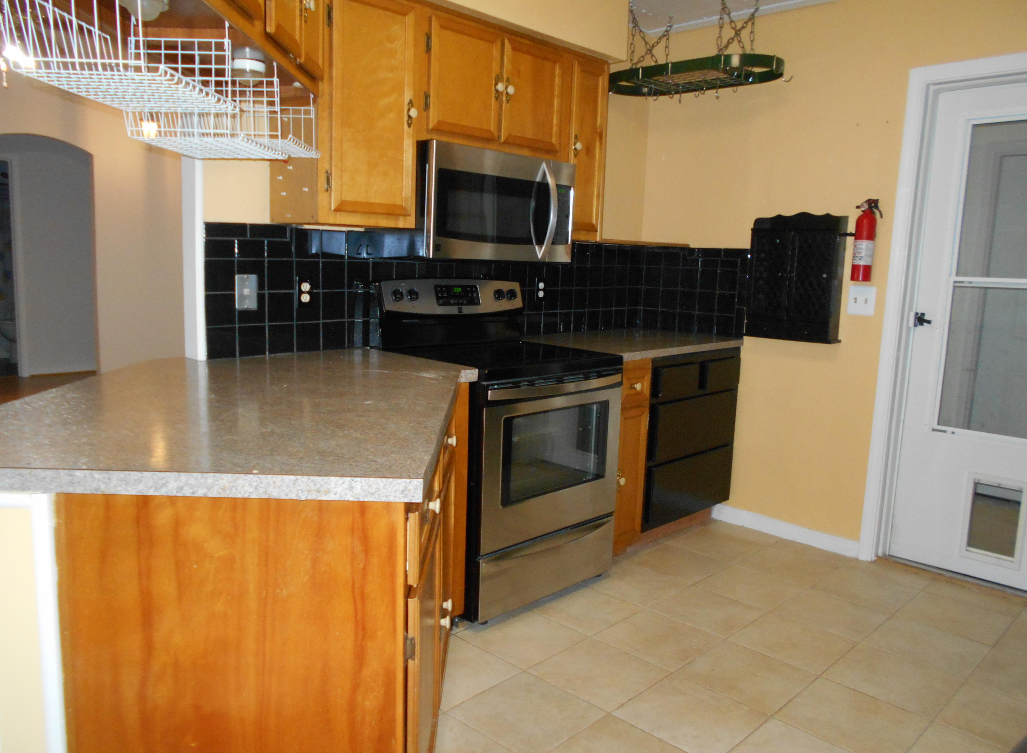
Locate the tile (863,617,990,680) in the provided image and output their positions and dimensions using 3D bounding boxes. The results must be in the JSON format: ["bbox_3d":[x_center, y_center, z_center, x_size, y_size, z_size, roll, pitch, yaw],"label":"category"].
[{"bbox_3d":[1.440,0.942,2.694,0.328,0.010,0.328,10,11,44],"label":"tile"}]

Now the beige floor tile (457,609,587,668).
[{"bbox_3d":[0.038,0.906,2.687,0.325,0.010,0.325,10,12,44],"label":"beige floor tile"}]

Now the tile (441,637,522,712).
[{"bbox_3d":[-0.198,0.928,2.438,0.328,0.010,0.328,10,11,44],"label":"tile"}]

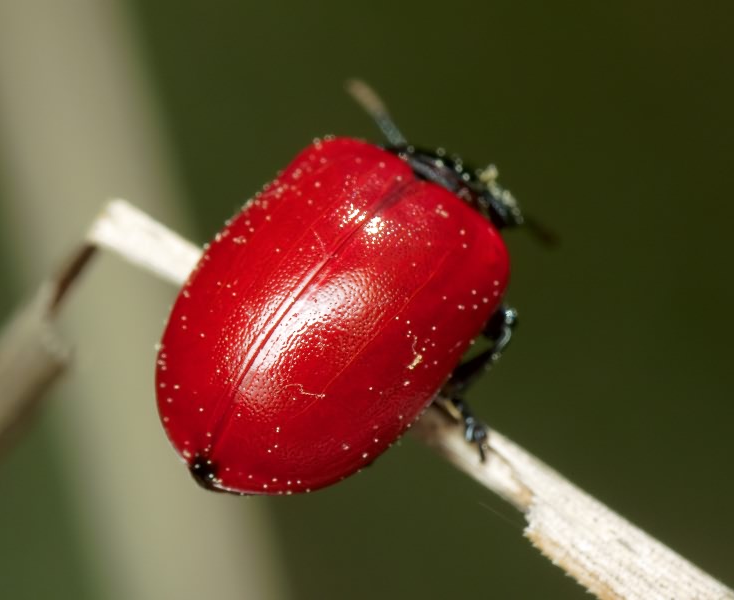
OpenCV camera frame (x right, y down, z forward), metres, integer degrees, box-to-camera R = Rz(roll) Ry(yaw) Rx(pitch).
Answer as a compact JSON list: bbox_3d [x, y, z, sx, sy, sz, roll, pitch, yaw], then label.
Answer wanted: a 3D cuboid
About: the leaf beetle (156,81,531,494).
[{"bbox_3d":[-0.001,0.000,0.075,0.007,0.005,0.011,33,64,13],"label":"leaf beetle"}]

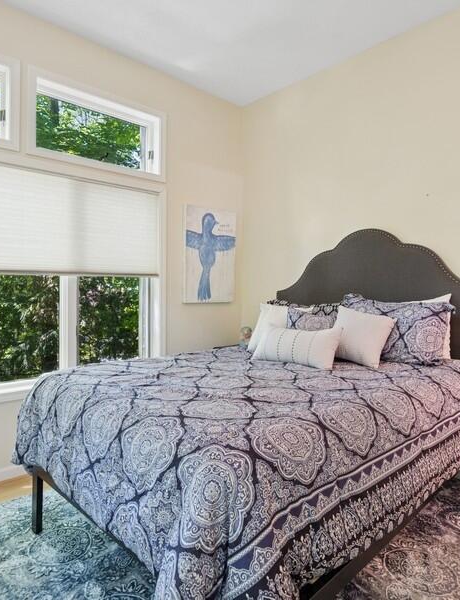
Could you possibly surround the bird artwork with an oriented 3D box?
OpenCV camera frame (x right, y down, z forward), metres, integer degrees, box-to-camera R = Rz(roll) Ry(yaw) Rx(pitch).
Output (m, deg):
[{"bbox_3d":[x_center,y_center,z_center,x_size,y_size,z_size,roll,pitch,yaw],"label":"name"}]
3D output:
[{"bbox_3d":[-0.173,-0.408,3.640,0.585,0.845,0.040,-1,1,-42],"label":"bird artwork"}]

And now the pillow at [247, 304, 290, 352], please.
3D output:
[{"bbox_3d":[0.263,0.196,2.660,0.130,0.370,0.380,23,-12,-32],"label":"pillow"}]

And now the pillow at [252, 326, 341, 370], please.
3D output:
[{"bbox_3d":[0.381,0.269,2.290,0.490,0.260,0.130,0,-29,34],"label":"pillow"}]

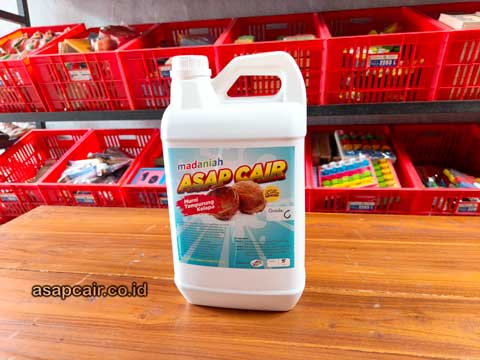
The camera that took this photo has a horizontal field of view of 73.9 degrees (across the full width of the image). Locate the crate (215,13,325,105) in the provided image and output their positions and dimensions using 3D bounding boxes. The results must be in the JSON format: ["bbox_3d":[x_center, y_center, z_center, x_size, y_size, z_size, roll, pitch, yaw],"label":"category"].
[{"bbox_3d":[0.142,-0.519,1.370,0.380,0.251,0.491,0,37,9],"label":"crate"}]

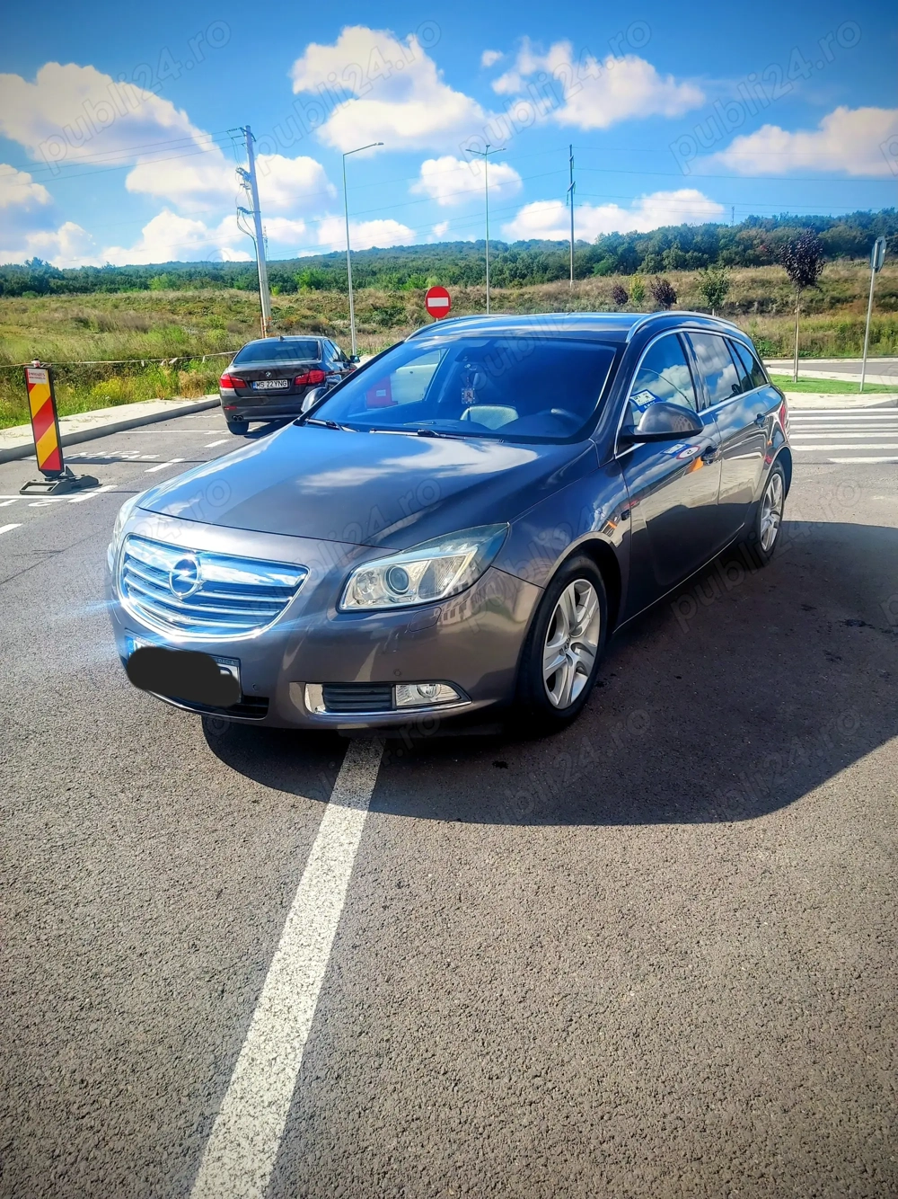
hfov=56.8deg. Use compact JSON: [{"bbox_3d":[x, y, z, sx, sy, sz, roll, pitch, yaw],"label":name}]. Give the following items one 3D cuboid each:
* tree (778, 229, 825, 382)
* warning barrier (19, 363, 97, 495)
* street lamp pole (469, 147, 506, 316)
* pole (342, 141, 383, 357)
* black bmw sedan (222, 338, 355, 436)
[{"bbox_3d":[9.317,-7.801,22.200,1.300,3.860,1.300,-1,17,0],"label":"tree"},{"bbox_3d":[-4.067,-1.751,8.437,0.420,1.250,0.750,2,18,11],"label":"warning barrier"},{"bbox_3d":[2.134,-19.002,46.395,2.100,11.200,1.800,-1,17,0],"label":"street lamp pole"},{"bbox_3d":[-4.737,-20.118,48.916,2.500,12.000,0.350,-1,17,0],"label":"pole"},{"bbox_3d":[-2.731,-3.889,14.823,1.920,1.470,4.900,-1,17,-1],"label":"black bmw sedan"}]

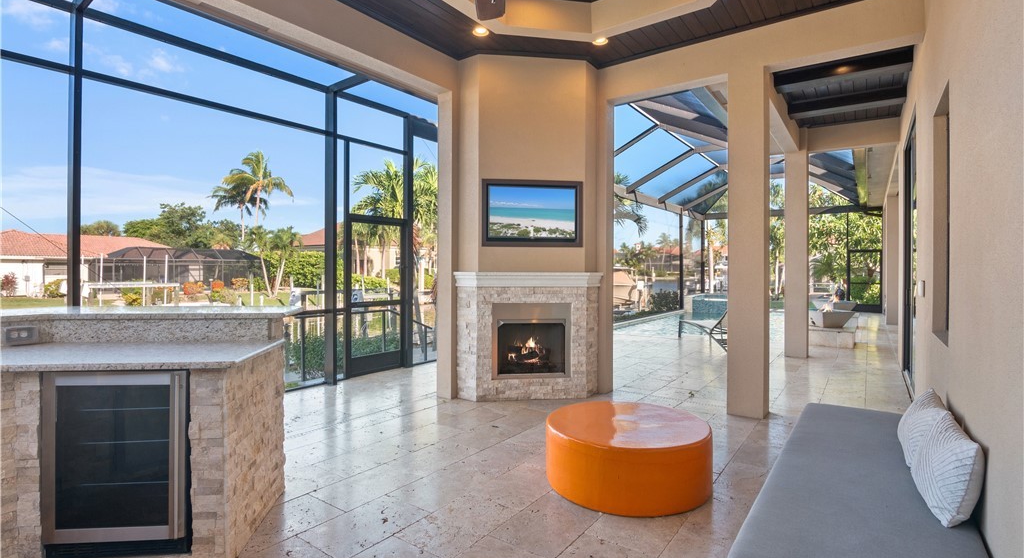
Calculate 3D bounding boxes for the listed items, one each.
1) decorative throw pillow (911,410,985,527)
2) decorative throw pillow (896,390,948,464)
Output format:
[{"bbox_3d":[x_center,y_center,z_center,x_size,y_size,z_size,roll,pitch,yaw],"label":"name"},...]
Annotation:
[{"bbox_3d":[2.005,0.854,2.214,0.150,0.380,0.540,14,7,29],"label":"decorative throw pillow"},{"bbox_3d":[2.408,0.850,2.775,0.150,0.380,0.530,14,8,32],"label":"decorative throw pillow"}]

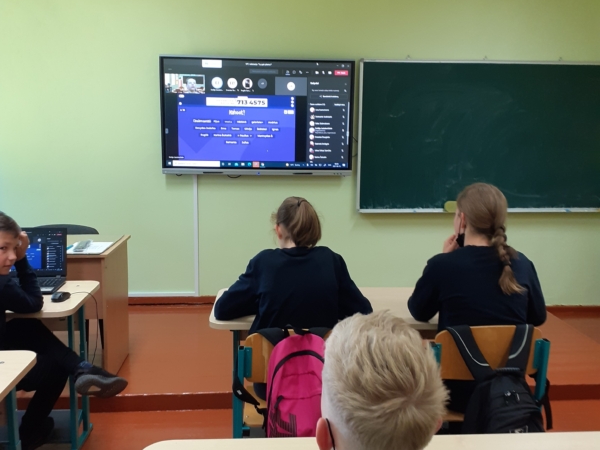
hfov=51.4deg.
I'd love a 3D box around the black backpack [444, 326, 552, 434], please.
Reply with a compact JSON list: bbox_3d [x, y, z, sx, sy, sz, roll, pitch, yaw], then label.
[{"bbox_3d":[0.663,0.645,2.138,0.330,0.520,0.220,0,8,-3],"label":"black backpack"}]

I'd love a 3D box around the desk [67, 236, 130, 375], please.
[{"bbox_3d":[-1.642,0.493,3.584,1.220,0.760,0.650,0,8,-3],"label":"desk"}]

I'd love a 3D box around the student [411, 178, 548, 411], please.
[{"bbox_3d":[0.670,0.485,2.500,0.520,1.305,0.620,0,8,-3],"label":"student"}]

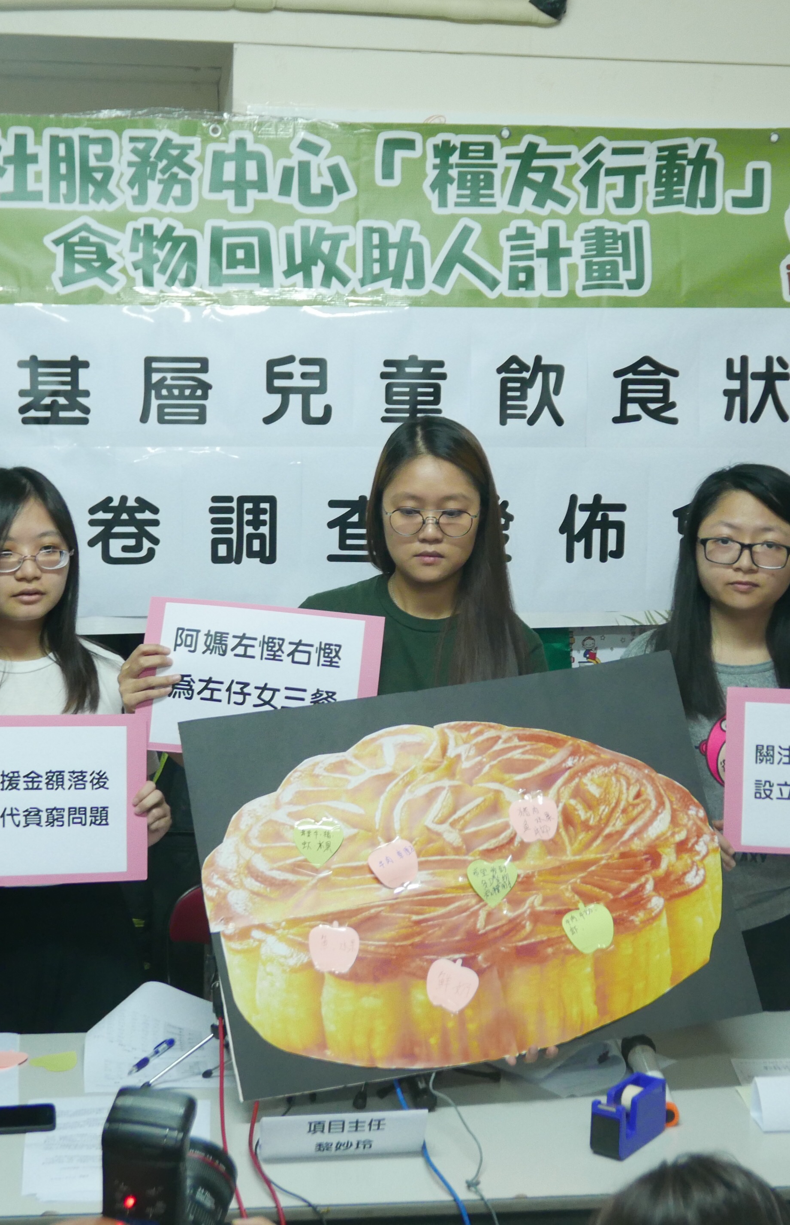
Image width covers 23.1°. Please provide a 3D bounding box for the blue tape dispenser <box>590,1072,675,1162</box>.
[{"bbox_3d":[0.305,0.652,2.507,0.047,0.069,0.122,7,10,33],"label":"blue tape dispenser"}]

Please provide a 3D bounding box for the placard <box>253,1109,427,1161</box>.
[{"bbox_3d":[-0.069,0.653,2.466,0.212,0.064,0.070,0,8,-8],"label":"placard"}]

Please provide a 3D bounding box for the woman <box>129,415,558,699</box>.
[{"bbox_3d":[-0.076,0.526,2.983,0.600,1.645,0.420,1,8,-2],"label":"woman"}]

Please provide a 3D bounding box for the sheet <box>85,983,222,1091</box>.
[{"bbox_3d":[-0.333,0.599,2.767,0.220,0.075,0.265,0,8,-7],"label":"sheet"}]

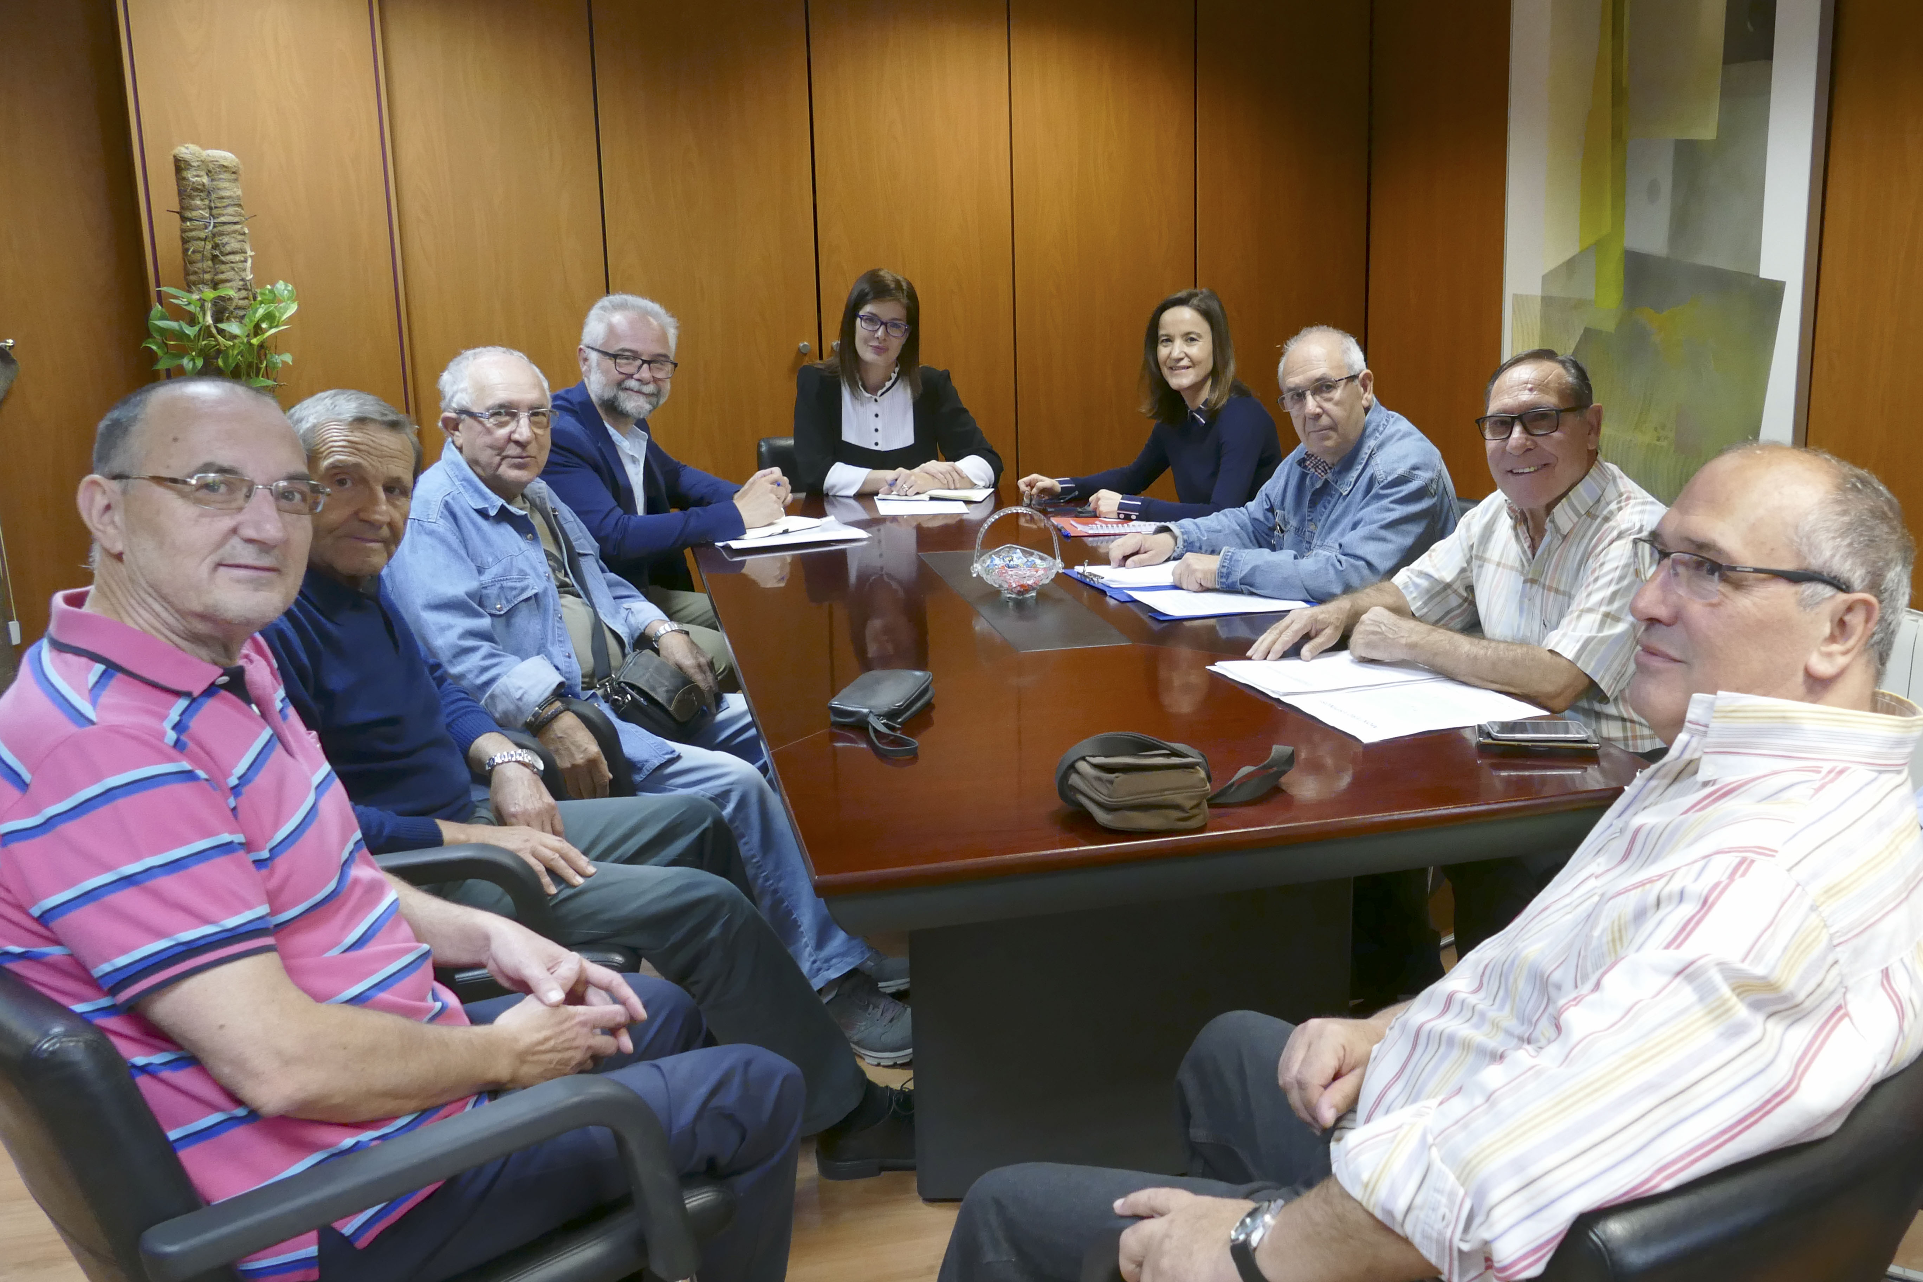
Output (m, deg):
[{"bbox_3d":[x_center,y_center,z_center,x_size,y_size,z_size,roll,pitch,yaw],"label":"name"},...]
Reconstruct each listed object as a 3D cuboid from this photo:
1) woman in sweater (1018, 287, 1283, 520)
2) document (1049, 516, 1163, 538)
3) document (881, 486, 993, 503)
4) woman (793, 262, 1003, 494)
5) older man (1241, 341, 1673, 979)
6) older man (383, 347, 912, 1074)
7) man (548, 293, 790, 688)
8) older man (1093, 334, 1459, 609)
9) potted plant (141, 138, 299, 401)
[{"bbox_3d":[0.527,-0.195,3.199,0.750,1.260,0.550,-10,18,-31],"label":"woman in sweater"},{"bbox_3d":[0.375,-0.271,3.050,0.290,0.015,0.210,-4,16,-10],"label":"document"},{"bbox_3d":[-0.082,-0.391,3.482,0.290,0.015,0.200,0,16,5],"label":"document"},{"bbox_3d":[-0.195,-0.257,3.396,0.550,1.290,0.750,-3,16,-7],"label":"woman"},{"bbox_3d":[0.783,0.141,2.100,0.780,1.230,0.580,-6,16,-17],"label":"older man"},{"bbox_3d":[-0.508,0.094,2.320,0.850,1.240,0.570,3,16,13],"label":"older man"},{"bbox_3d":[-0.582,-0.099,2.919,0.780,1.270,0.600,5,17,21],"label":"man"},{"bbox_3d":[0.620,-0.006,2.609,0.750,1.230,0.600,-8,17,-24],"label":"older man"},{"bbox_3d":[-1.834,-0.804,3.350,0.400,0.820,0.400,-5,16,-14],"label":"potted plant"}]

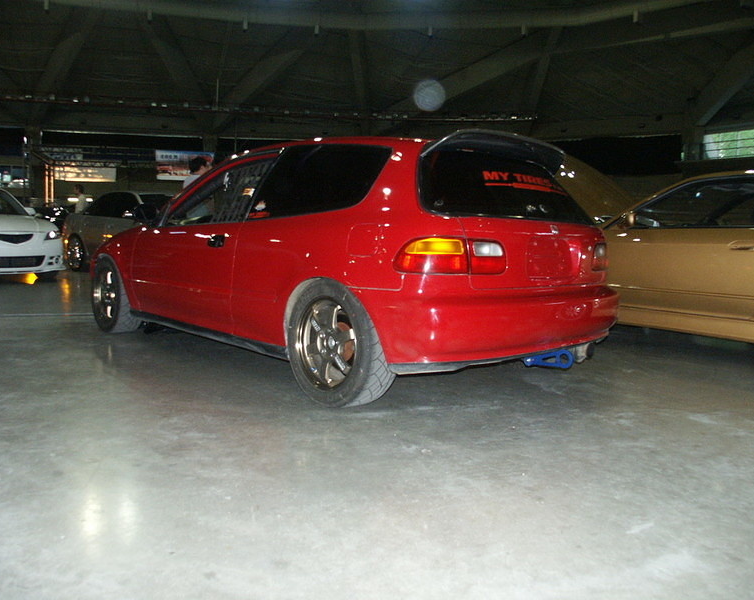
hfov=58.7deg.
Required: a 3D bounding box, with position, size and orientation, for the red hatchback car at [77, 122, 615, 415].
[{"bbox_3d":[-0.518,-0.334,4.480,1.720,1.320,4.080,-4,8,-43],"label":"red hatchback car"}]

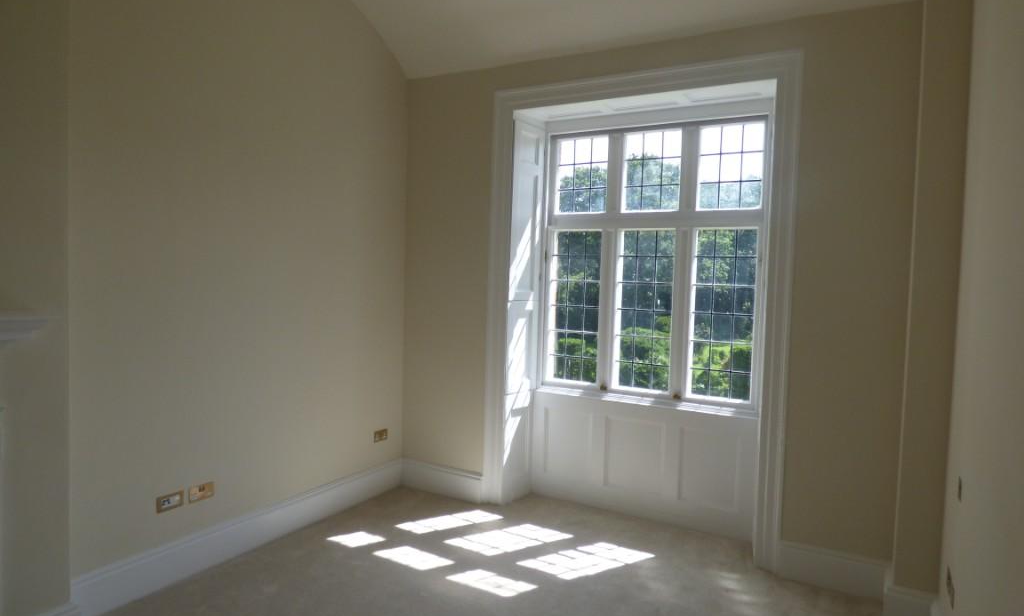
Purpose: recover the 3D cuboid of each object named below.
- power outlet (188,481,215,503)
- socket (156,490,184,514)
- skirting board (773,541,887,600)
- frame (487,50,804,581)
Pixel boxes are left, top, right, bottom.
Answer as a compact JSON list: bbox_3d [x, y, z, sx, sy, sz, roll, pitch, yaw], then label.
[{"bbox_3d":[-1.750,1.029,3.331,0.013,0.082,0.148,3,3,29],"label":"power outlet"},{"bbox_3d":[-1.835,1.035,3.177,0.013,0.081,0.148,3,3,29],"label":"socket"},{"bbox_3d":[1.809,1.483,3.357,0.504,0.220,0.030,3,3,29],"label":"skirting board"},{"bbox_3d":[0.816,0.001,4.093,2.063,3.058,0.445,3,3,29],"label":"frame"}]

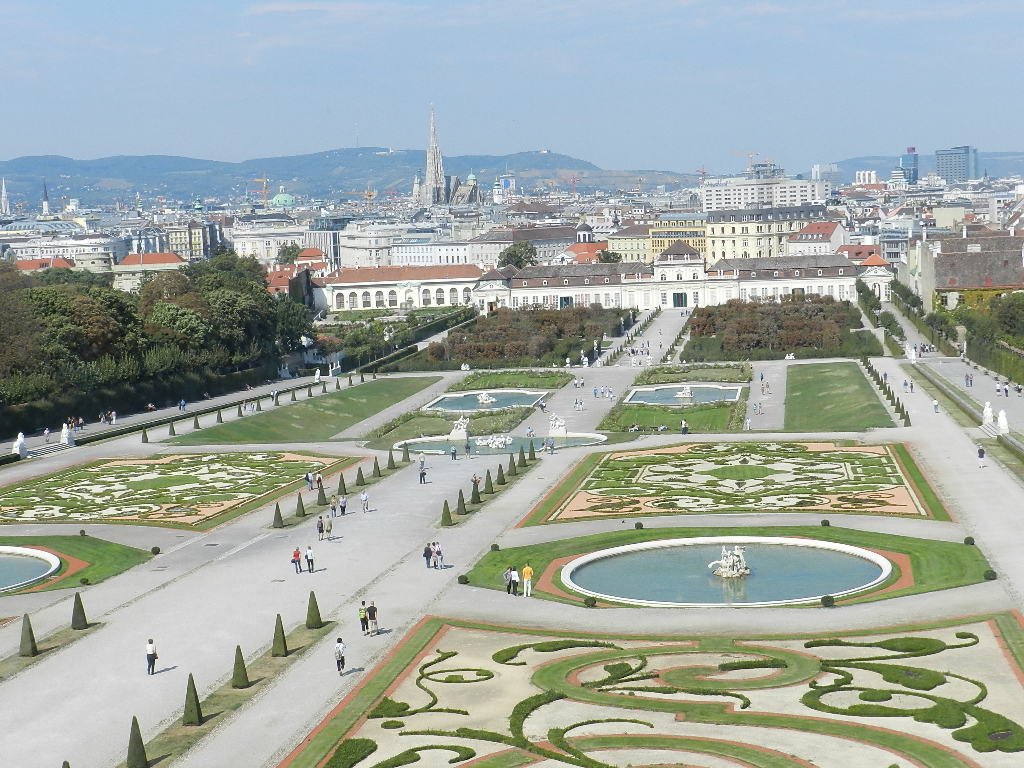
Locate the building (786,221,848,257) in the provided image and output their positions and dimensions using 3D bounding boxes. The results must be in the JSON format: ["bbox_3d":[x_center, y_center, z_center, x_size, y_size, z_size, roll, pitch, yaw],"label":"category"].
[{"bbox_3d":[106.820,-44.740,624.050,19.000,23.200,11.000,1,7,30],"label":"building"}]

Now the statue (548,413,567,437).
[{"bbox_3d":[5.260,4.580,202.930,2.050,2.850,1.700,-1,6,9],"label":"statue"}]

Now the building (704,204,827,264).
[{"bbox_3d":[93.414,-51.620,651.725,45.000,27.000,20.000,-2,6,4],"label":"building"}]

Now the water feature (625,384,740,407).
[{"bbox_3d":[27.480,1.480,283.500,18.600,1.700,25.000,-1,6,9],"label":"water feature"}]

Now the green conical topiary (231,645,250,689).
[{"bbox_3d":[-12.502,12.986,81.578,0.760,1.980,0.760,-1,6,9],"label":"green conical topiary"}]

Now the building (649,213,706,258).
[{"bbox_3d":[70.850,-52.400,687.140,30.000,27.900,18.000,4,9,44],"label":"building"}]

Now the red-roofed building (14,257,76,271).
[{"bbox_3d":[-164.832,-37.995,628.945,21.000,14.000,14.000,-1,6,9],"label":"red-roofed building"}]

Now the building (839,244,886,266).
[{"bbox_3d":[115.024,-39.064,585.165,17.000,13.500,13.000,-1,6,9],"label":"building"}]

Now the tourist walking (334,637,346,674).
[{"bbox_3d":[-7.965,12.632,82.428,0.580,1.730,0.480,0,6,17],"label":"tourist walking"}]

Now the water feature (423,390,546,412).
[{"bbox_3d":[-3.986,2.155,282.890,17.600,1.300,28.000,-1,6,9],"label":"water feature"}]

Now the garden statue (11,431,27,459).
[{"bbox_3d":[-55.650,6.810,199.990,1.350,3.000,1.500,-1,6,9],"label":"garden statue"}]

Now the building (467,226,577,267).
[{"bbox_3d":[3.410,-55.140,760.720,29.000,23.200,34.000,4,9,44],"label":"building"}]

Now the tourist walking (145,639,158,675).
[{"bbox_3d":[-17.210,12.970,84.330,0.580,1.720,0.380,-1,6,9],"label":"tourist walking"}]

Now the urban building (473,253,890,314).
[{"bbox_3d":[50.227,-32.621,541.416,127.000,18.500,17.000,-1,6,9],"label":"urban building"}]

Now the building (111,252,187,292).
[{"bbox_3d":[-129.750,-37.200,641.620,25.000,20.200,15.000,-2,6,2],"label":"building"}]

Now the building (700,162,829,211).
[{"bbox_3d":[159.508,-112.146,1113.201,84.000,42.000,28.000,-1,6,9],"label":"building"}]

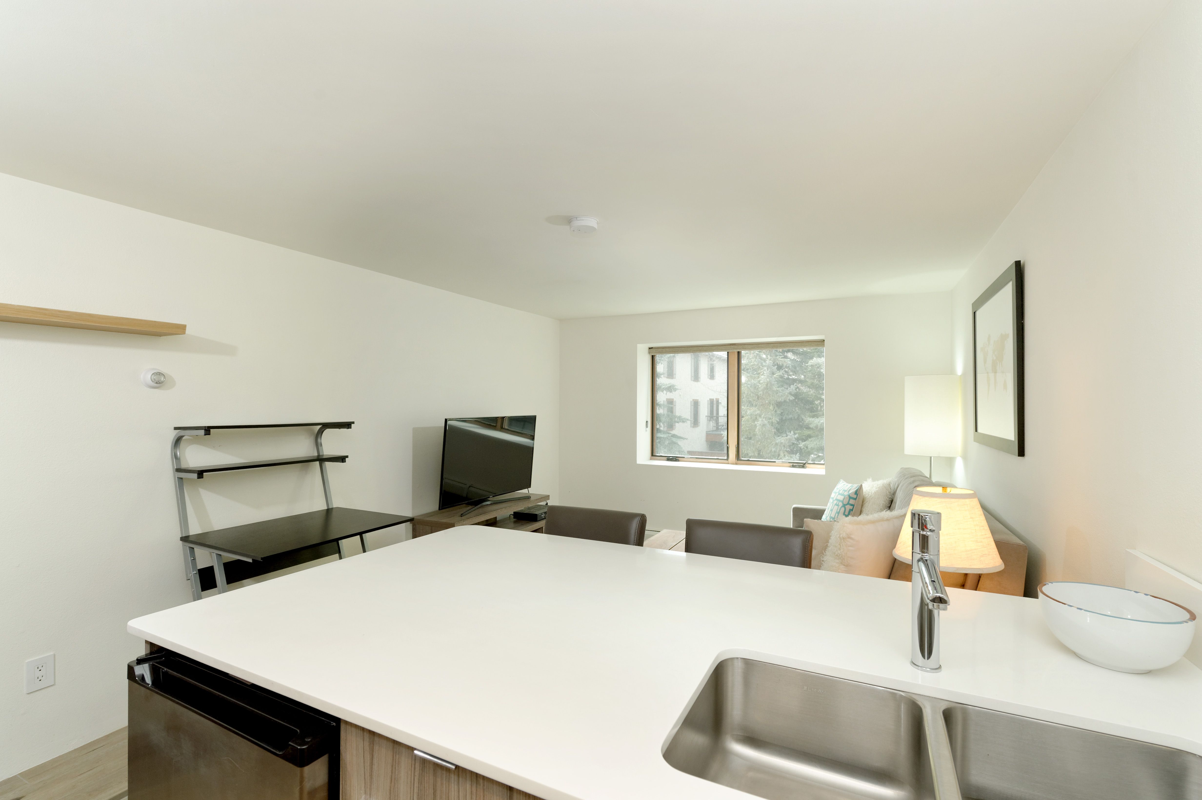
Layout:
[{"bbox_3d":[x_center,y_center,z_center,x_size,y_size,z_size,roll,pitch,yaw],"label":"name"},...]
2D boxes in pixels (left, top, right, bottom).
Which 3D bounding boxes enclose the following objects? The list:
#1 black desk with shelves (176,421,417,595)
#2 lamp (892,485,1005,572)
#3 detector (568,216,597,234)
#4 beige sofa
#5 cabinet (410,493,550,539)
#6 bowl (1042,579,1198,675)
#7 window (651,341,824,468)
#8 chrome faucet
[{"bbox_3d":[-1.438,0.758,2.578,0.690,1.258,0.780,0,0,27],"label":"black desk with shelves"},{"bbox_3d":[1.096,0.549,1.685,0.290,0.525,0.290,0,0,27],"label":"lamp"},{"bbox_3d":[-0.080,-0.792,2.435,0.137,0.038,0.137,0,0,0],"label":"detector"},{"bbox_3d":[1.470,0.945,2.940,0.995,0.900,1.920,0,0,27],"label":"beige sofa"},{"bbox_3d":[-0.865,1.100,4.074,0.385,0.583,1.180,0,0,27],"label":"cabinet"},{"bbox_3d":[0.914,0.413,0.955,0.202,0.106,0.202,0,0,0],"label":"bowl"},{"bbox_3d":[1.216,0.039,4.954,1.615,1.105,0.080,0,0,27],"label":"window"},{"bbox_3d":[0.539,0.331,0.878,0.050,0.268,0.165,0,0,27],"label":"chrome faucet"}]

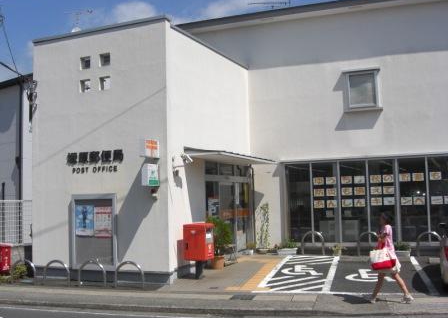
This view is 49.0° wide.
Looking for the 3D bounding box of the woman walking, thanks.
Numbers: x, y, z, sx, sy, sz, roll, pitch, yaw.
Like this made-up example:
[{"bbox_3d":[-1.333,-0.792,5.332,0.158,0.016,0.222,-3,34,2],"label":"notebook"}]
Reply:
[{"bbox_3d":[2.943,1.773,8.829,0.800,1.588,0.500,-2,-4,15],"label":"woman walking"}]

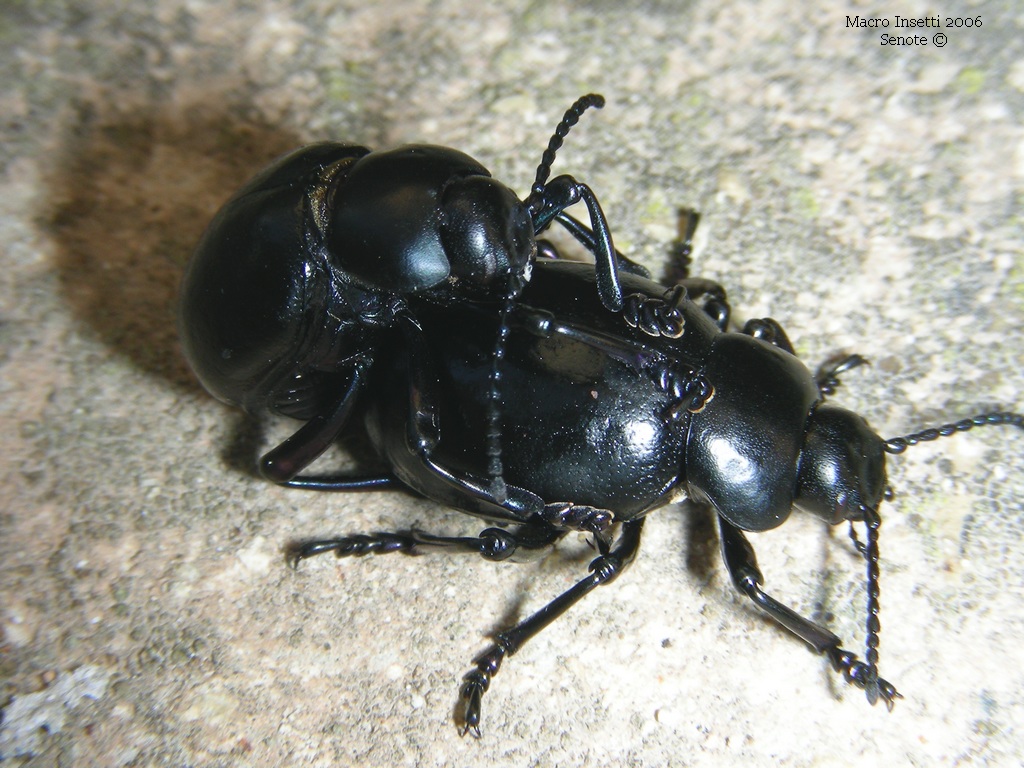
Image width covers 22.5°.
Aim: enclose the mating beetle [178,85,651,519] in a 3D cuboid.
[{"bbox_3d":[-0.003,-0.002,0.077,0.013,0.009,0.011,-7,54,42],"label":"mating beetle"}]

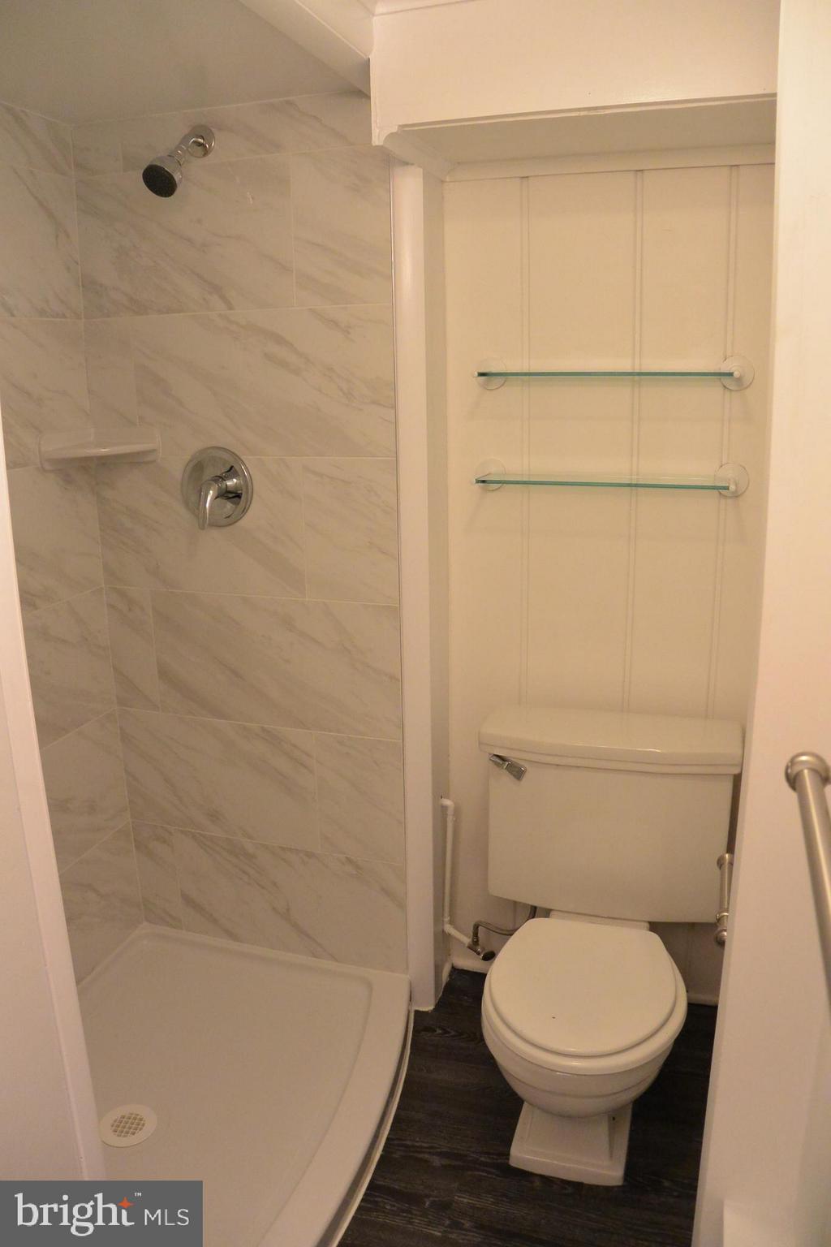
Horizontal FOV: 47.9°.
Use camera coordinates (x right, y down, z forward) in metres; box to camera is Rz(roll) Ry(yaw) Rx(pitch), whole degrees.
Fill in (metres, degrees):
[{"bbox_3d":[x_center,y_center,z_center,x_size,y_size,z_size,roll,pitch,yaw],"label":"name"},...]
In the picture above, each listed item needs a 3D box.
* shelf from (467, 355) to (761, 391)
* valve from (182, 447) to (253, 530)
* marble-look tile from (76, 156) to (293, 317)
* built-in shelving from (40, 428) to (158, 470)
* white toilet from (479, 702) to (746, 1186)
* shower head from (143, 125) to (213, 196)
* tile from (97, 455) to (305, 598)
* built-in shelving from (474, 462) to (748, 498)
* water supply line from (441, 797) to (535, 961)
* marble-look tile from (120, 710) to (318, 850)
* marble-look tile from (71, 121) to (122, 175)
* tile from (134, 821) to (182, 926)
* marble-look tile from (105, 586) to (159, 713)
[{"bbox_3d":[0.391,-0.500,1.873,0.550,0.070,0.125,4,15,18],"label":"shelf"},{"bbox_3d":[-0.452,-0.292,2.044,0.178,0.182,0.080,4,15,18],"label":"valve"},{"bbox_3d":[-0.494,-0.809,1.976,0.530,0.305,0.012,4,15,18],"label":"marble-look tile"},{"bbox_3d":[-0.705,-0.388,2.066,0.255,0.080,0.165,-8,15,-25],"label":"built-in shelving"},{"bbox_3d":[0.340,0.635,1.824,0.530,0.745,0.720,4,15,18],"label":"white toilet"},{"bbox_3d":[-0.465,-0.883,1.819,0.082,0.170,0.186,4,15,18],"label":"shower head"},{"bbox_3d":[-0.492,-0.224,2.120,0.530,0.305,0.012,4,15,18],"label":"tile"},{"bbox_3d":[0.382,-0.290,1.898,0.560,0.065,0.140,4,15,18],"label":"built-in shelving"},{"bbox_3d":[0.161,0.594,2.148,0.235,0.385,0.110,4,15,18],"label":"water supply line"},{"bbox_3d":[-0.480,0.374,2.270,0.530,0.305,0.012,4,15,18],"label":"marble-look tile"},{"bbox_3d":[-0.672,-0.998,1.968,0.127,0.104,0.010,4,15,18],"label":"marble-look tile"},{"bbox_3d":[-0.659,0.648,2.406,0.126,0.300,0.012,4,15,18],"label":"tile"},{"bbox_3d":[-0.677,0.059,2.239,0.127,0.303,0.010,4,15,18],"label":"marble-look tile"}]

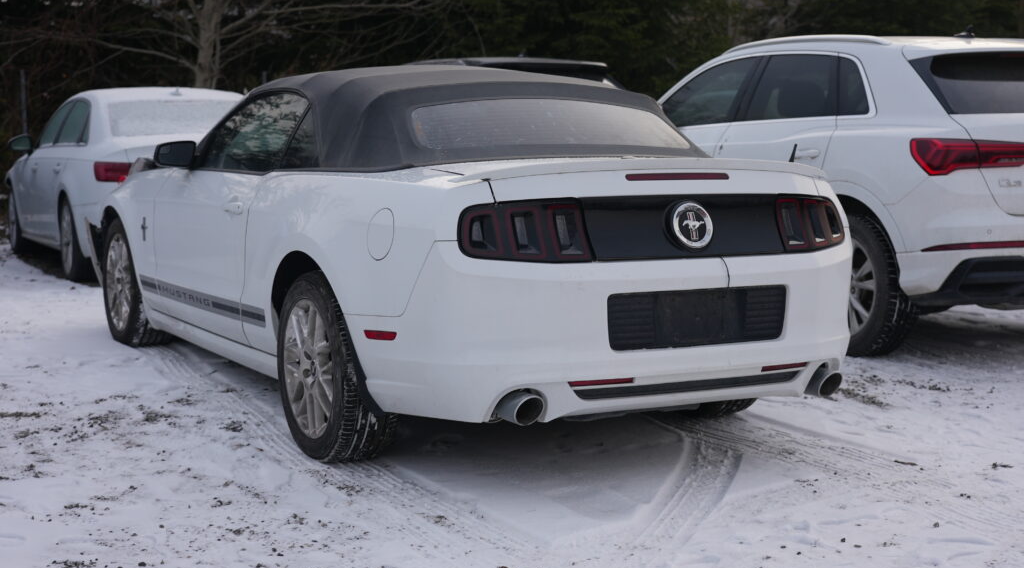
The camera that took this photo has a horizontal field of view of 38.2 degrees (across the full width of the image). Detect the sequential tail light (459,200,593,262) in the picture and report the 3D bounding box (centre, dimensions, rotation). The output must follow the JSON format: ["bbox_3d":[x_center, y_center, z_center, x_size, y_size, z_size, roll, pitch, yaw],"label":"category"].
[{"bbox_3d":[0.021,-0.161,4.522,0.420,0.200,0.170,-3,8,-29],"label":"sequential tail light"}]

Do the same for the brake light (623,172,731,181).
[{"bbox_3d":[0.544,-0.344,4.782,0.410,0.030,0.030,-3,8,-29],"label":"brake light"}]

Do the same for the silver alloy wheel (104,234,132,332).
[{"bbox_3d":[-1.952,-0.009,7.695,0.200,0.490,0.490,-3,8,-29],"label":"silver alloy wheel"}]

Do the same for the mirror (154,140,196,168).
[{"bbox_3d":[-1.506,-0.580,6.624,0.190,0.130,0.120,-3,8,-29],"label":"mirror"}]

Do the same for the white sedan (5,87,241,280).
[{"bbox_3d":[-2.876,-0.834,11.861,1.842,1.427,4.726,-2,6,-26],"label":"white sedan"}]

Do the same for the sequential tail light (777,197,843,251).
[{"bbox_3d":[1.050,-0.211,5.098,0.420,0.200,0.170,-3,8,-29],"label":"sequential tail light"}]

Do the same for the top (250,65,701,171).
[{"bbox_3d":[-0.149,-0.682,6.016,1.440,0.400,1.700,-3,8,-29],"label":"top"}]

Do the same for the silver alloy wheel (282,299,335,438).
[{"bbox_3d":[-0.641,0.301,5.332,0.200,0.490,0.490,-3,8,-29],"label":"silver alloy wheel"}]

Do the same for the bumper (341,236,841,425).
[{"bbox_3d":[0.439,0.095,5.011,1.860,0.560,0.710,-3,8,-29],"label":"bumper"}]

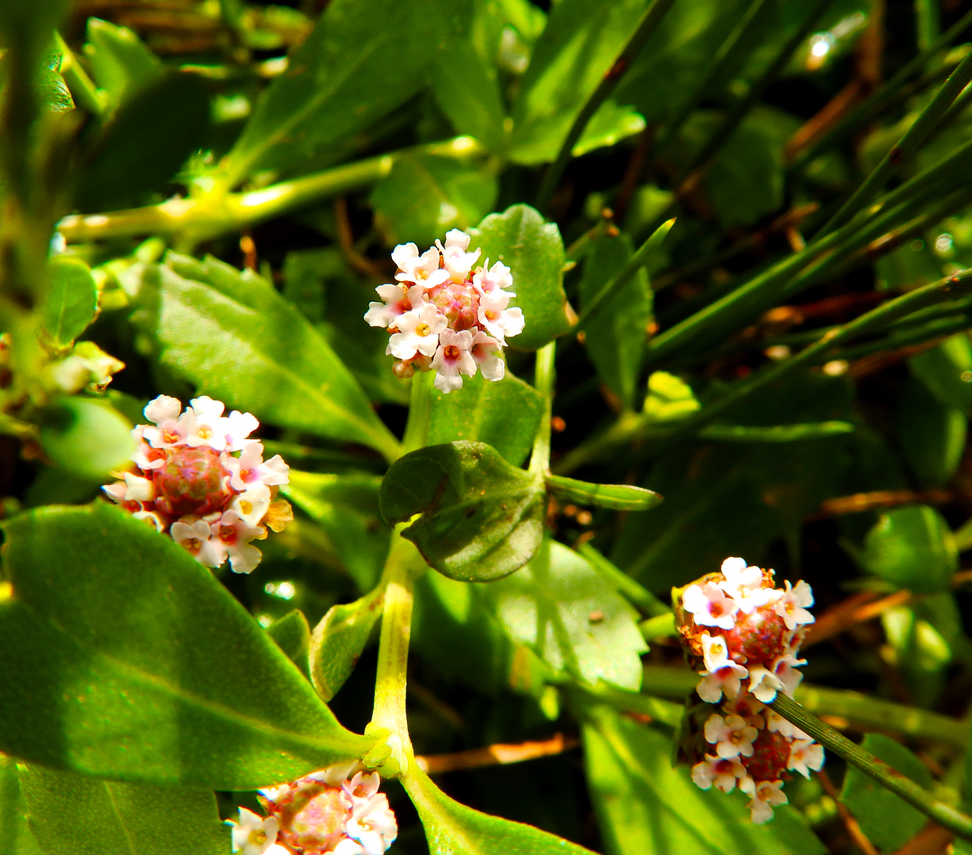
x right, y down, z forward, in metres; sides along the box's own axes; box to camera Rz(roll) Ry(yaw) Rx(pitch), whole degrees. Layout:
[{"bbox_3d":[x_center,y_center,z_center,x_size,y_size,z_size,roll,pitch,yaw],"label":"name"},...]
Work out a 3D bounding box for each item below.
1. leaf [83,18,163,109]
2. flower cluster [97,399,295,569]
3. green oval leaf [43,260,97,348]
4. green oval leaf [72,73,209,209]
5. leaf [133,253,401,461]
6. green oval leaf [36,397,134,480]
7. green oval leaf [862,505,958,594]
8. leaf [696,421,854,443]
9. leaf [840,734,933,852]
[{"bbox_3d":[-0.044,-0.044,0.127,0.009,0.003,0.013,-11,71,-6],"label":"leaf"},{"bbox_3d":[-0.028,0.006,0.103,0.018,0.011,0.018,2,78,-9],"label":"flower cluster"},{"bbox_3d":[-0.044,-0.013,0.112,0.006,0.002,0.009,8,71,-7],"label":"green oval leaf"},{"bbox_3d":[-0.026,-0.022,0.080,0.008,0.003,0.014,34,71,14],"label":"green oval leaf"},{"bbox_3d":[-0.019,-0.006,0.096,0.030,0.003,0.013,36,69,12],"label":"leaf"},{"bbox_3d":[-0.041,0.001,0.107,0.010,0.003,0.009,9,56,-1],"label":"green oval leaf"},{"bbox_3d":[0.050,0.014,0.125,0.011,0.003,0.011,0,60,6],"label":"green oval leaf"},{"bbox_3d":[0.028,0.000,0.101,0.014,0.002,0.004,-1,22,8],"label":"leaf"},{"bbox_3d":[0.046,0.042,0.120,0.009,0.003,0.012,-39,65,-23],"label":"leaf"}]

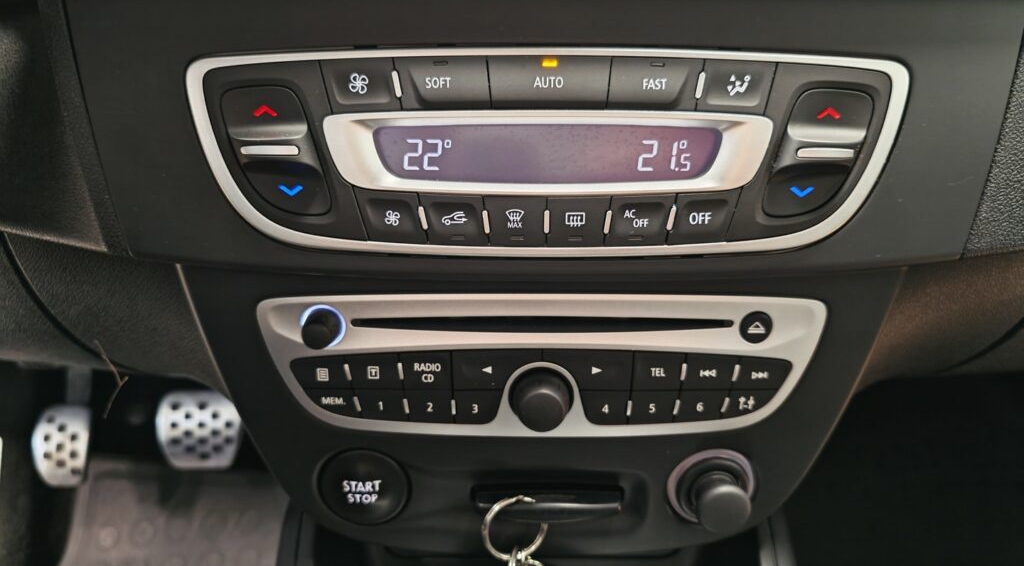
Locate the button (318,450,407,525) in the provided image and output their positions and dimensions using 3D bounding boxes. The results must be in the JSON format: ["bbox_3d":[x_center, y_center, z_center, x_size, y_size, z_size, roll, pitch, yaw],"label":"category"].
[{"bbox_3d":[-0.053,0.072,0.246,0.033,0.033,0.012,0,18,0],"label":"button"}]

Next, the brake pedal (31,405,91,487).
[{"bbox_3d":[-0.394,0.143,0.595,0.052,0.070,0.020,0,2,0],"label":"brake pedal"}]

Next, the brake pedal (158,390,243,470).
[{"bbox_3d":[-0.272,0.129,0.595,0.076,0.068,0.022,0,2,0],"label":"brake pedal"}]

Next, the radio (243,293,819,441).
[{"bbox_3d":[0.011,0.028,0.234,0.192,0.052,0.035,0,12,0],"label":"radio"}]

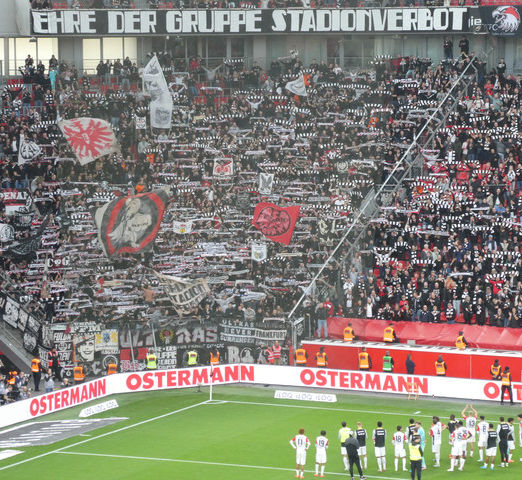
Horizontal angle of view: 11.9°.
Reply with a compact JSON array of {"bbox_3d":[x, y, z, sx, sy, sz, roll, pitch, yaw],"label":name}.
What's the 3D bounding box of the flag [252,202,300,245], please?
[{"bbox_3d":[0.729,-0.830,125.500,2.400,2.050,0.450,0,5,0],"label":"flag"}]

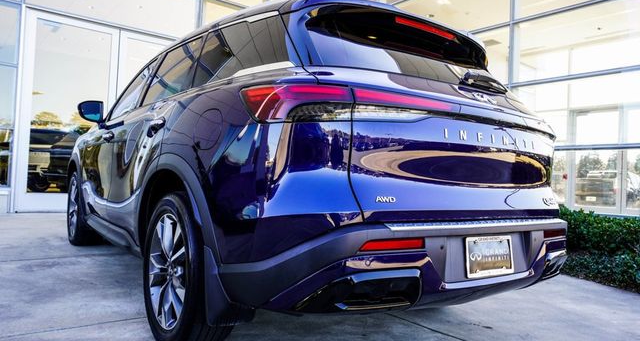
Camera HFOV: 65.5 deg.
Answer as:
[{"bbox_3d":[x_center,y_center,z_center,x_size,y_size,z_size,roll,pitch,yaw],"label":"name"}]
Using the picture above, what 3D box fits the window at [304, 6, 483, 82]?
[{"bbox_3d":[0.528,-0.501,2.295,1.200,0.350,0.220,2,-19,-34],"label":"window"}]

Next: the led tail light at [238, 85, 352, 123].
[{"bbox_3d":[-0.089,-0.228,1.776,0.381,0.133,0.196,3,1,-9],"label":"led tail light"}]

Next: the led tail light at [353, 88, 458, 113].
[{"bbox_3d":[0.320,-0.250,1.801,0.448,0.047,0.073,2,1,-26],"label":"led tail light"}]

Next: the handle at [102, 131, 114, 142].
[{"bbox_3d":[-1.444,-0.233,3.422,0.055,0.055,0.230,2,1,-34],"label":"handle"}]

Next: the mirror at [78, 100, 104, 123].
[{"bbox_3d":[-1.776,-0.454,3.875,0.210,0.175,0.140,2,1,-26],"label":"mirror"}]

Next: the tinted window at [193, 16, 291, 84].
[{"bbox_3d":[-0.376,-0.560,2.274,0.100,0.335,0.870,18,-9,-40],"label":"tinted window"}]

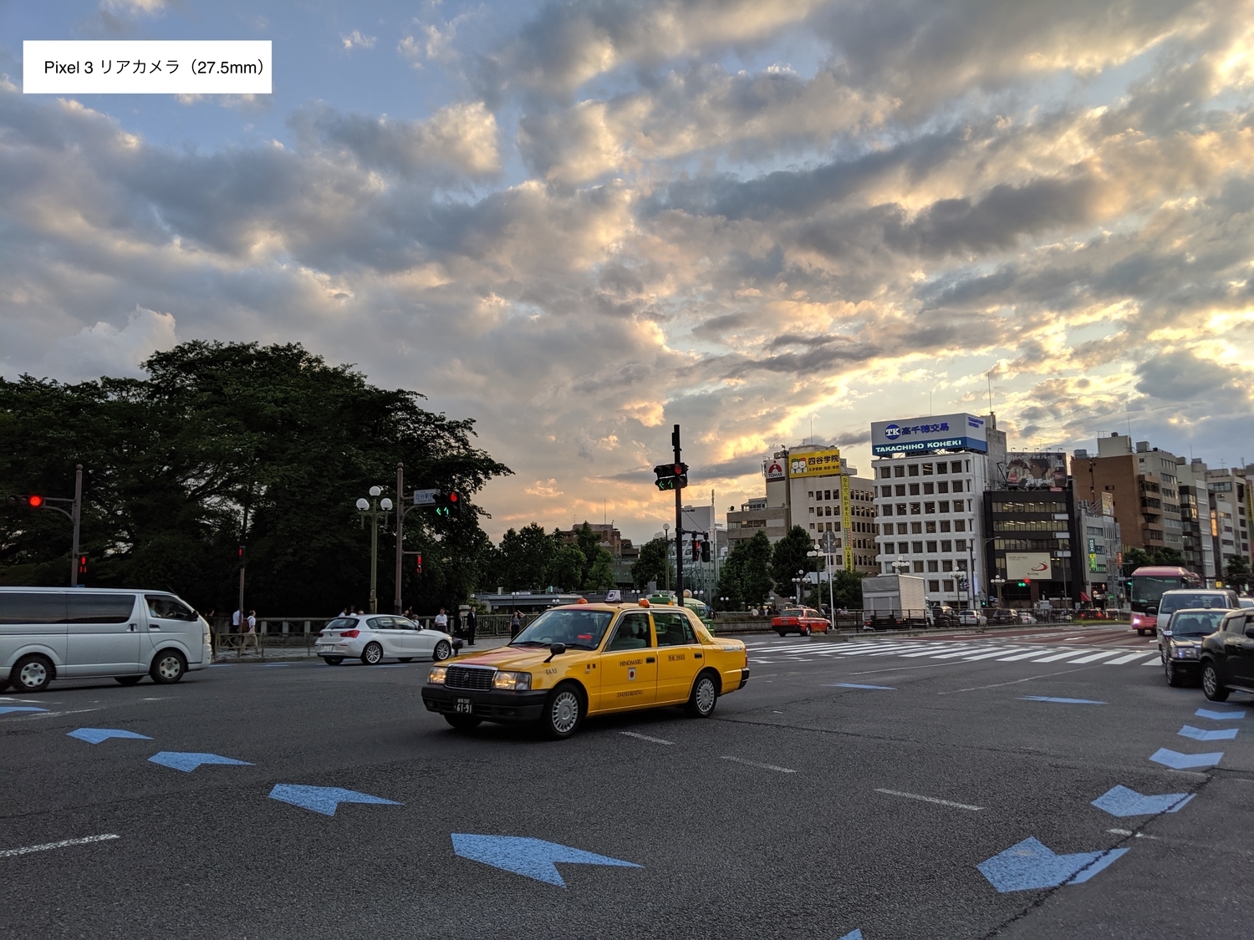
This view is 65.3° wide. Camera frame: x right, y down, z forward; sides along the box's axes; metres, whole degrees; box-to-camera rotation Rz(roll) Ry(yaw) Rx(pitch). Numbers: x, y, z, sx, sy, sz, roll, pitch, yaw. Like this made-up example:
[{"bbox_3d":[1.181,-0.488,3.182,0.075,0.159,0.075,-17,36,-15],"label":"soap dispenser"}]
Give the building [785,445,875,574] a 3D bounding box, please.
[{"bbox_3d":[45.358,14.373,213.329,13.200,34.051,18.000,-6,-9,34],"label":"building"}]

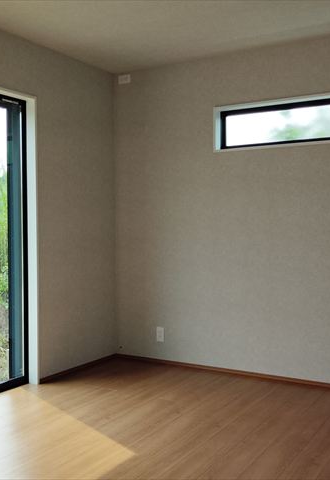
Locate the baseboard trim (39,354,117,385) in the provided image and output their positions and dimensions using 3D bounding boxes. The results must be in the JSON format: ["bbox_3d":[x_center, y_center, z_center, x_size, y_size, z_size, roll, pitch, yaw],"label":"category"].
[{"bbox_3d":[-0.651,0.988,4.167,0.015,0.040,0.910,1,2,31],"label":"baseboard trim"}]

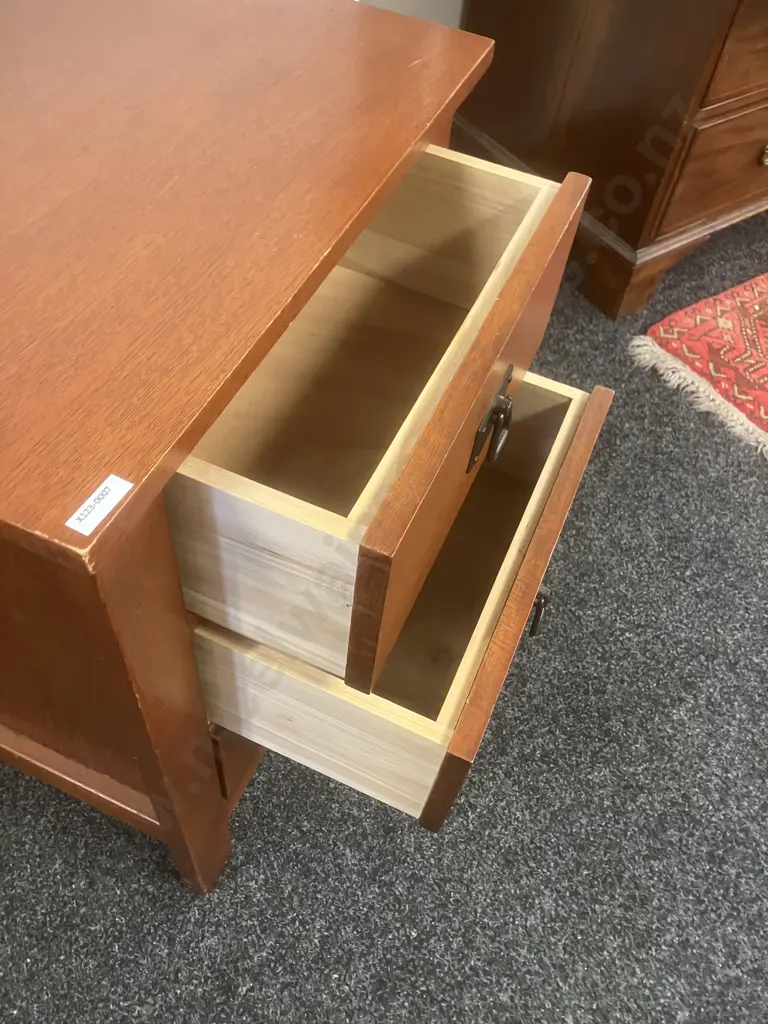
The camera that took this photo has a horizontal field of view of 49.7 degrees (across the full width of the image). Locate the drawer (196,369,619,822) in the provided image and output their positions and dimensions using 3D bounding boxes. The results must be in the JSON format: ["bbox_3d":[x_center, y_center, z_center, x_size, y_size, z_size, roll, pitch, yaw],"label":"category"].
[{"bbox_3d":[-0.040,0.009,0.760,0.370,0.166,0.384,22,55,10],"label":"drawer"}]

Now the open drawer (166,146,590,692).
[{"bbox_3d":[-0.095,-0.135,0.618,0.370,0.164,0.384,22,55,10],"label":"open drawer"}]

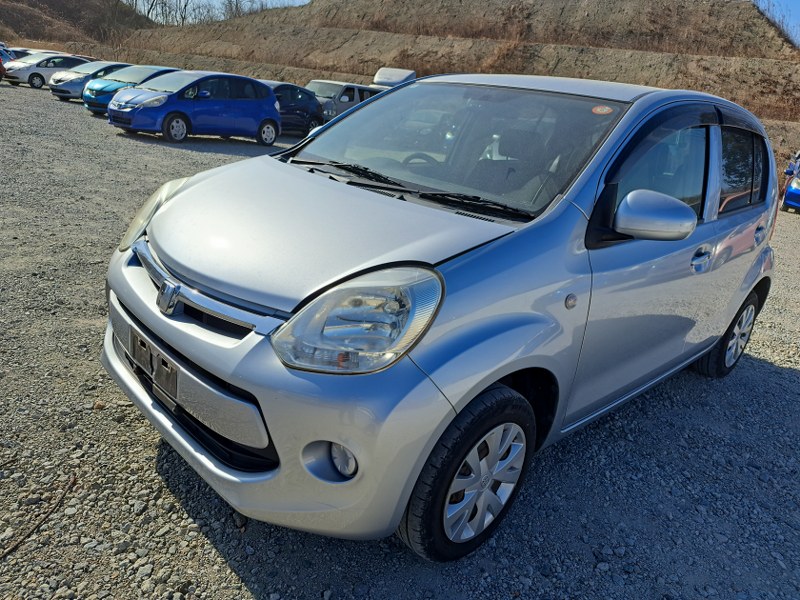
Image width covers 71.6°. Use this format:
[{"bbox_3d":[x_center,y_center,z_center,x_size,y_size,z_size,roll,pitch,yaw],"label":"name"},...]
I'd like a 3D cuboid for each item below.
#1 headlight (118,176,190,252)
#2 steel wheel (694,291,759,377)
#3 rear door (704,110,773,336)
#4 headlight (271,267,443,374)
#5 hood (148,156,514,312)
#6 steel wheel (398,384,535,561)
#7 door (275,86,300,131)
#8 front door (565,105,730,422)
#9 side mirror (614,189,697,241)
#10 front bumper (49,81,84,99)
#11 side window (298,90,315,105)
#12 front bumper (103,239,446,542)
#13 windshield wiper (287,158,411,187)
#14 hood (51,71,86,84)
[{"bbox_3d":[-0.904,-0.325,2.130,0.350,0.280,0.280,-10,25,-43],"label":"headlight"},{"bbox_3d":[1.957,0.190,3.335,0.580,0.580,0.180,-10,25,-43],"label":"steel wheel"},{"bbox_3d":[1.629,-0.330,2.776,0.880,1.120,0.230,-11,25,-42],"label":"rear door"},{"bbox_3d":[-0.099,0.039,1.347,0.350,0.280,0.280,-10,25,-43],"label":"headlight"},{"bbox_3d":[-0.403,-0.251,1.847,0.730,0.320,1.380,-11,25,-42],"label":"hood"},{"bbox_3d":[0.215,0.524,1.745,0.575,0.575,0.180,-11,25,-42],"label":"steel wheel"},{"bbox_3d":[-3.367,-5.761,16.600,0.200,1.200,1.100,16,21,28],"label":"door"},{"bbox_3d":[0.952,-0.183,2.162,1.110,1.150,0.230,-11,25,-42],"label":"front door"},{"bbox_3d":[0.756,-0.245,1.640,0.140,0.145,0.215,-11,25,-42],"label":"side mirror"},{"bbox_3d":[-11.377,-7.142,18.779,1.660,0.520,0.500,15,20,28],"label":"front bumper"},{"bbox_3d":[-2.950,-6.389,17.500,0.100,0.360,0.850,16,21,28],"label":"side window"},{"bbox_3d":[-0.596,0.182,1.847,0.480,0.600,1.630,-11,25,-42],"label":"front bumper"},{"bbox_3d":[-0.217,-0.525,2.261,0.680,0.070,0.120,23,24,39],"label":"windshield wiper"},{"bbox_3d":[-11.211,-7.559,18.772,1.360,0.300,0.840,17,21,28],"label":"hood"}]

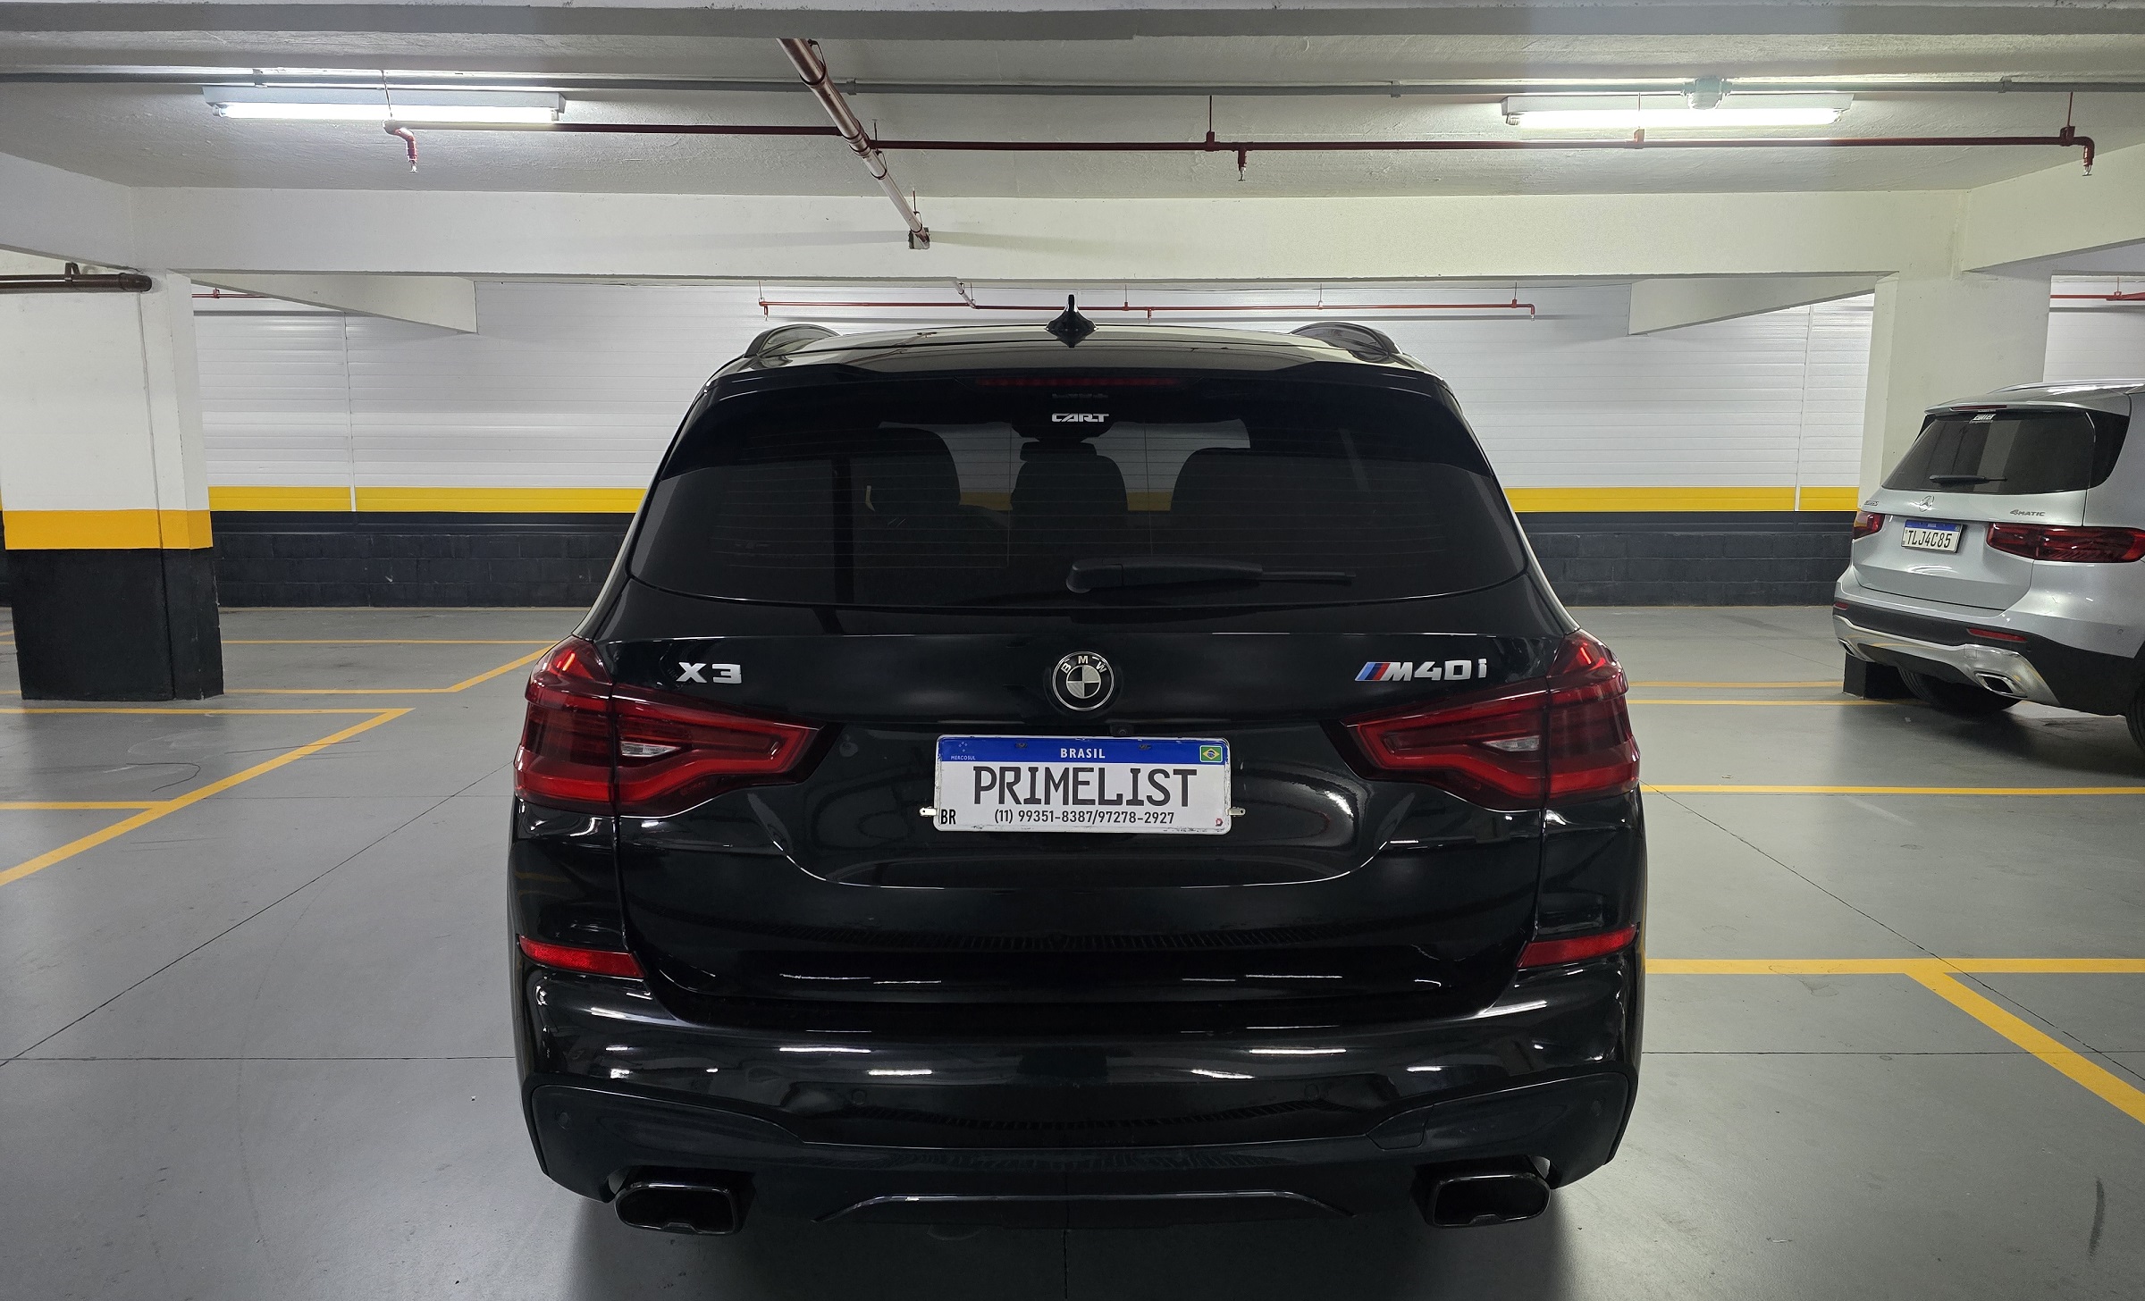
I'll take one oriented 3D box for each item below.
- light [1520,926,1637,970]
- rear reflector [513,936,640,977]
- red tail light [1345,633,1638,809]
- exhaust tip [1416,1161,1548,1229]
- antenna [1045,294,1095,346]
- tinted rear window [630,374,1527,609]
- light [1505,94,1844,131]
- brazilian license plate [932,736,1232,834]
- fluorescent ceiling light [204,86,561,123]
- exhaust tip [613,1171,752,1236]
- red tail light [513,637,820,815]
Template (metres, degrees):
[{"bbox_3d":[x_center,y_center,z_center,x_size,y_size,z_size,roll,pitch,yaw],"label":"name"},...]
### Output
[{"bbox_3d":[0.702,0.417,2.047,0.210,0.048,0.075,-2,9,-14],"label":"light"},{"bbox_3d":[-0.677,0.421,2.016,0.210,0.048,0.075,2,9,12],"label":"rear reflector"},{"bbox_3d":[0.615,0.111,2.080,0.500,0.240,0.290,0,9,-1],"label":"red tail light"},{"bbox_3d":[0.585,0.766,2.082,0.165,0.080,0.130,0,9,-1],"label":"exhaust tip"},{"bbox_3d":[-0.002,-0.584,2.500,0.080,0.075,0.170,0,9,-1],"label":"antenna"},{"bbox_3d":[0.006,-0.234,2.192,1.310,0.450,0.100,0,-31,-1],"label":"tinted rear window"},{"bbox_3d":[2.193,-1.950,5.160,1.260,0.095,0.080,0,9,0],"label":"light"},{"bbox_3d":[0.014,0.183,1.930,0.400,0.130,0.015,1,-5,-1],"label":"brazilian license plate"},{"bbox_3d":[-2.431,-1.929,5.030,1.260,0.095,0.080,0,9,0],"label":"fluorescent ceiling light"},{"bbox_3d":[-0.559,0.770,2.056,0.165,0.080,0.130,0,9,-1],"label":"exhaust tip"},{"bbox_3d":[-0.594,0.115,2.053,0.500,0.240,0.290,0,9,-1],"label":"red tail light"}]

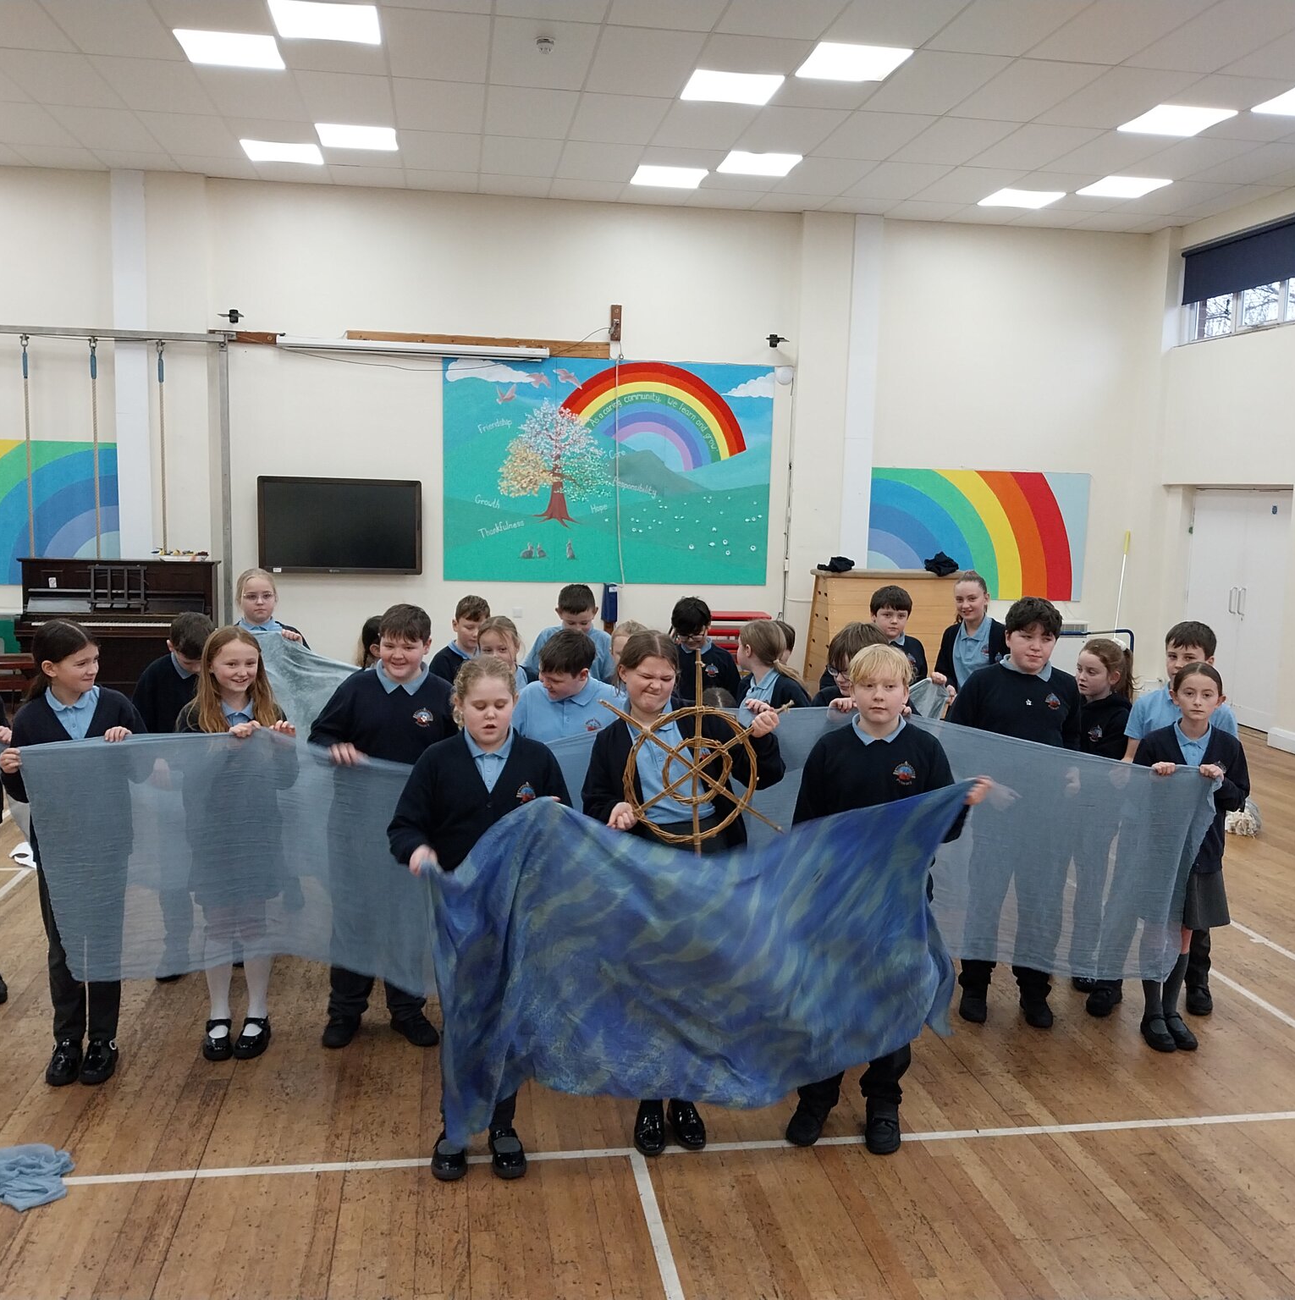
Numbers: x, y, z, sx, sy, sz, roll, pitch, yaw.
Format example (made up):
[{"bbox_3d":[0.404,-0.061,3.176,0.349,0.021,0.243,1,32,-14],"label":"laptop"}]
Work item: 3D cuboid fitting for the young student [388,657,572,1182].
[{"bbox_3d":[-0.451,0.713,3.546,0.480,1.420,0.360,1,7,-6],"label":"young student"}]

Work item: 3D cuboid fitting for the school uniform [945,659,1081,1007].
[{"bbox_3d":[1.359,0.679,4.849,0.520,1.310,0.320,1,7,-2],"label":"school uniform"}]

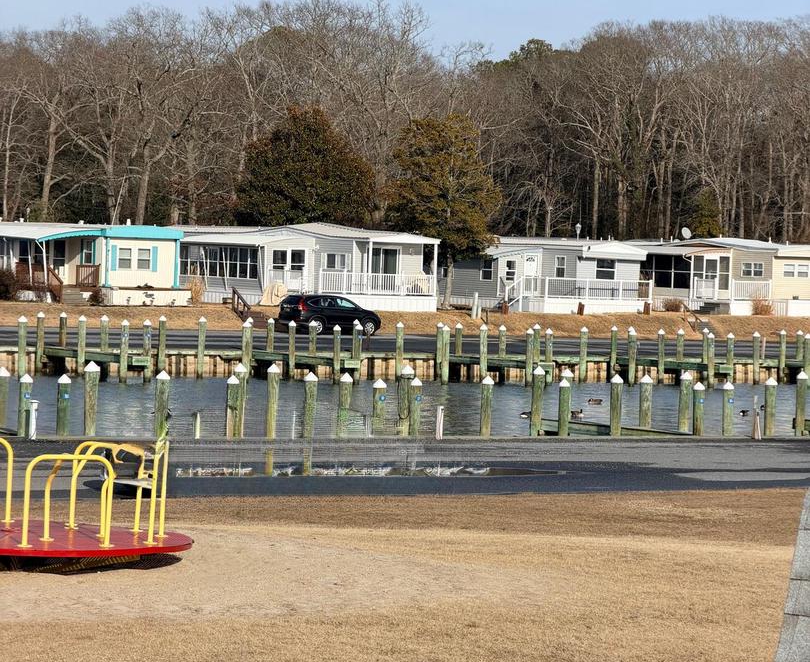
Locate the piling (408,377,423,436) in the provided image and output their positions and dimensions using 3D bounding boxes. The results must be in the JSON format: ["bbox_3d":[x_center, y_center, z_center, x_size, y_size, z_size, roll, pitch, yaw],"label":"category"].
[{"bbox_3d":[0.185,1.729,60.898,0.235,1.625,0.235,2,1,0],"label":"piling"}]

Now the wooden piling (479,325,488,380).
[{"bbox_3d":[2.701,0.758,107.523,0.260,1.980,0.260,2,1,0],"label":"wooden piling"}]

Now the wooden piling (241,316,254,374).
[{"bbox_3d":[-5.205,0.644,103.047,0.260,1.950,0.260,1,2,-33],"label":"wooden piling"}]

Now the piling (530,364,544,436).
[{"bbox_3d":[2.969,1.674,69.521,0.260,1.800,0.260,2,1,0],"label":"piling"}]

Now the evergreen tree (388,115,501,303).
[{"bbox_3d":[1.937,-5.860,153.000,5.400,9.500,5.400,2,1,0],"label":"evergreen tree"}]

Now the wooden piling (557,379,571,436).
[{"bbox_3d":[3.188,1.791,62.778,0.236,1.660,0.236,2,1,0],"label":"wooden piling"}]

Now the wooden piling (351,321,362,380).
[{"bbox_3d":[-1.604,0.704,105.179,0.260,1.950,0.260,1,2,-33],"label":"wooden piling"}]

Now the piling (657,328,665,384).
[{"bbox_3d":[9.143,0.933,111.314,0.250,1.974,0.250,2,1,0],"label":"piling"}]

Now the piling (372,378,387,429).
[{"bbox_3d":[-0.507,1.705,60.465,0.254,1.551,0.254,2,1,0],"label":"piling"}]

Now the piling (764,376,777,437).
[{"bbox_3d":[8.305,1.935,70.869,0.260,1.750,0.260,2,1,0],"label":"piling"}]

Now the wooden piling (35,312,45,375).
[{"bbox_3d":[-11.779,0.384,100.616,0.249,1.976,0.249,2,1,0],"label":"wooden piling"}]

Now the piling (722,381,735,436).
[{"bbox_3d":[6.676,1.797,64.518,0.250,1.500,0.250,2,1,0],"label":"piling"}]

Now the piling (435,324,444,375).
[{"bbox_3d":[1.264,0.719,115.027,0.270,2.030,0.270,2,2,0],"label":"piling"}]

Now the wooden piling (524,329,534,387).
[{"bbox_3d":[4.249,0.899,106.397,0.260,1.950,0.260,2,1,0],"label":"wooden piling"}]

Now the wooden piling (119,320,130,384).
[{"bbox_3d":[-8.939,0.632,99.523,0.260,1.980,0.260,2,1,0],"label":"wooden piling"}]

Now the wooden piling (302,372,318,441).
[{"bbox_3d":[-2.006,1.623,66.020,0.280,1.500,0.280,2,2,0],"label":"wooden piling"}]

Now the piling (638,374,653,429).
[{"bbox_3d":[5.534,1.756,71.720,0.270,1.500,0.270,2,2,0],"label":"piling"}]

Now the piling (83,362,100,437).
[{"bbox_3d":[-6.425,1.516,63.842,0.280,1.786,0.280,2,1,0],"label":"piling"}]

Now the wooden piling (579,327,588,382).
[{"bbox_3d":[6.285,0.850,109.614,0.255,1.962,0.255,2,1,0],"label":"wooden piling"}]

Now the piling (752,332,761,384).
[{"bbox_3d":[12.809,1.003,113.696,0.256,1.935,0.256,2,1,0],"label":"piling"}]

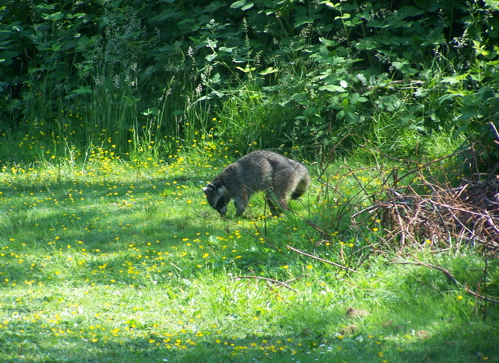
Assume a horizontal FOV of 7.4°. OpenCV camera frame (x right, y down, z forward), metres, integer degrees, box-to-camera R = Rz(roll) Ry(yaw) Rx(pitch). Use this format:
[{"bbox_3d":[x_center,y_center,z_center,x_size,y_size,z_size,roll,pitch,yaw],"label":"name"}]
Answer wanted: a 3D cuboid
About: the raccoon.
[{"bbox_3d":[0.035,0.010,19.500,0.540,0.325,0.220,0,6,3],"label":"raccoon"}]

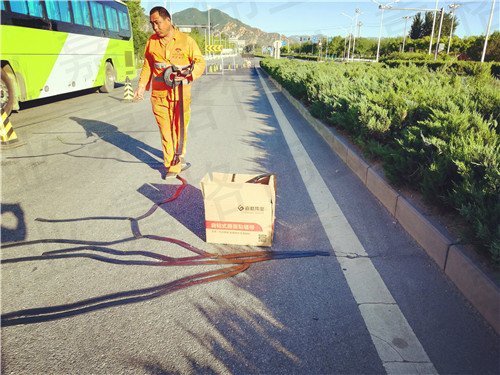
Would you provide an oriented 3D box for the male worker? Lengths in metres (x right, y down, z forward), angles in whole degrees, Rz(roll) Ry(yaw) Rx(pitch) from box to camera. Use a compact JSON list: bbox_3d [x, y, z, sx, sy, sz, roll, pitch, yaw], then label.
[{"bbox_3d":[-0.830,-0.966,3.956,0.680,1.700,0.480,7,21,19],"label":"male worker"}]

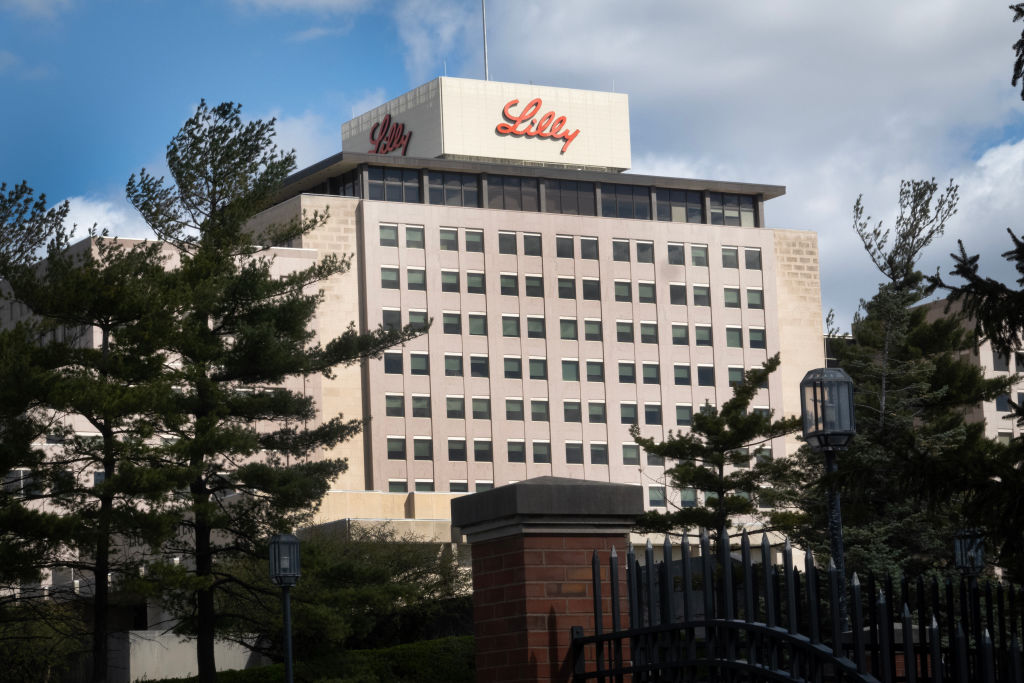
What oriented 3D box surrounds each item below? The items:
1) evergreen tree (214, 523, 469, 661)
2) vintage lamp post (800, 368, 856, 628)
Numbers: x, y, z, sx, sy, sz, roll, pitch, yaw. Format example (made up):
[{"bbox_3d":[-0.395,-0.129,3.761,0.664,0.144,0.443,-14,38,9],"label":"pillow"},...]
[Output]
[{"bbox_3d":[-3.174,5.149,57.749,5.000,3.300,4.400,-2,-9,0],"label":"evergreen tree"},{"bbox_3d":[3.066,2.574,27.943,0.490,4.700,0.490,2,-10,-25],"label":"vintage lamp post"}]

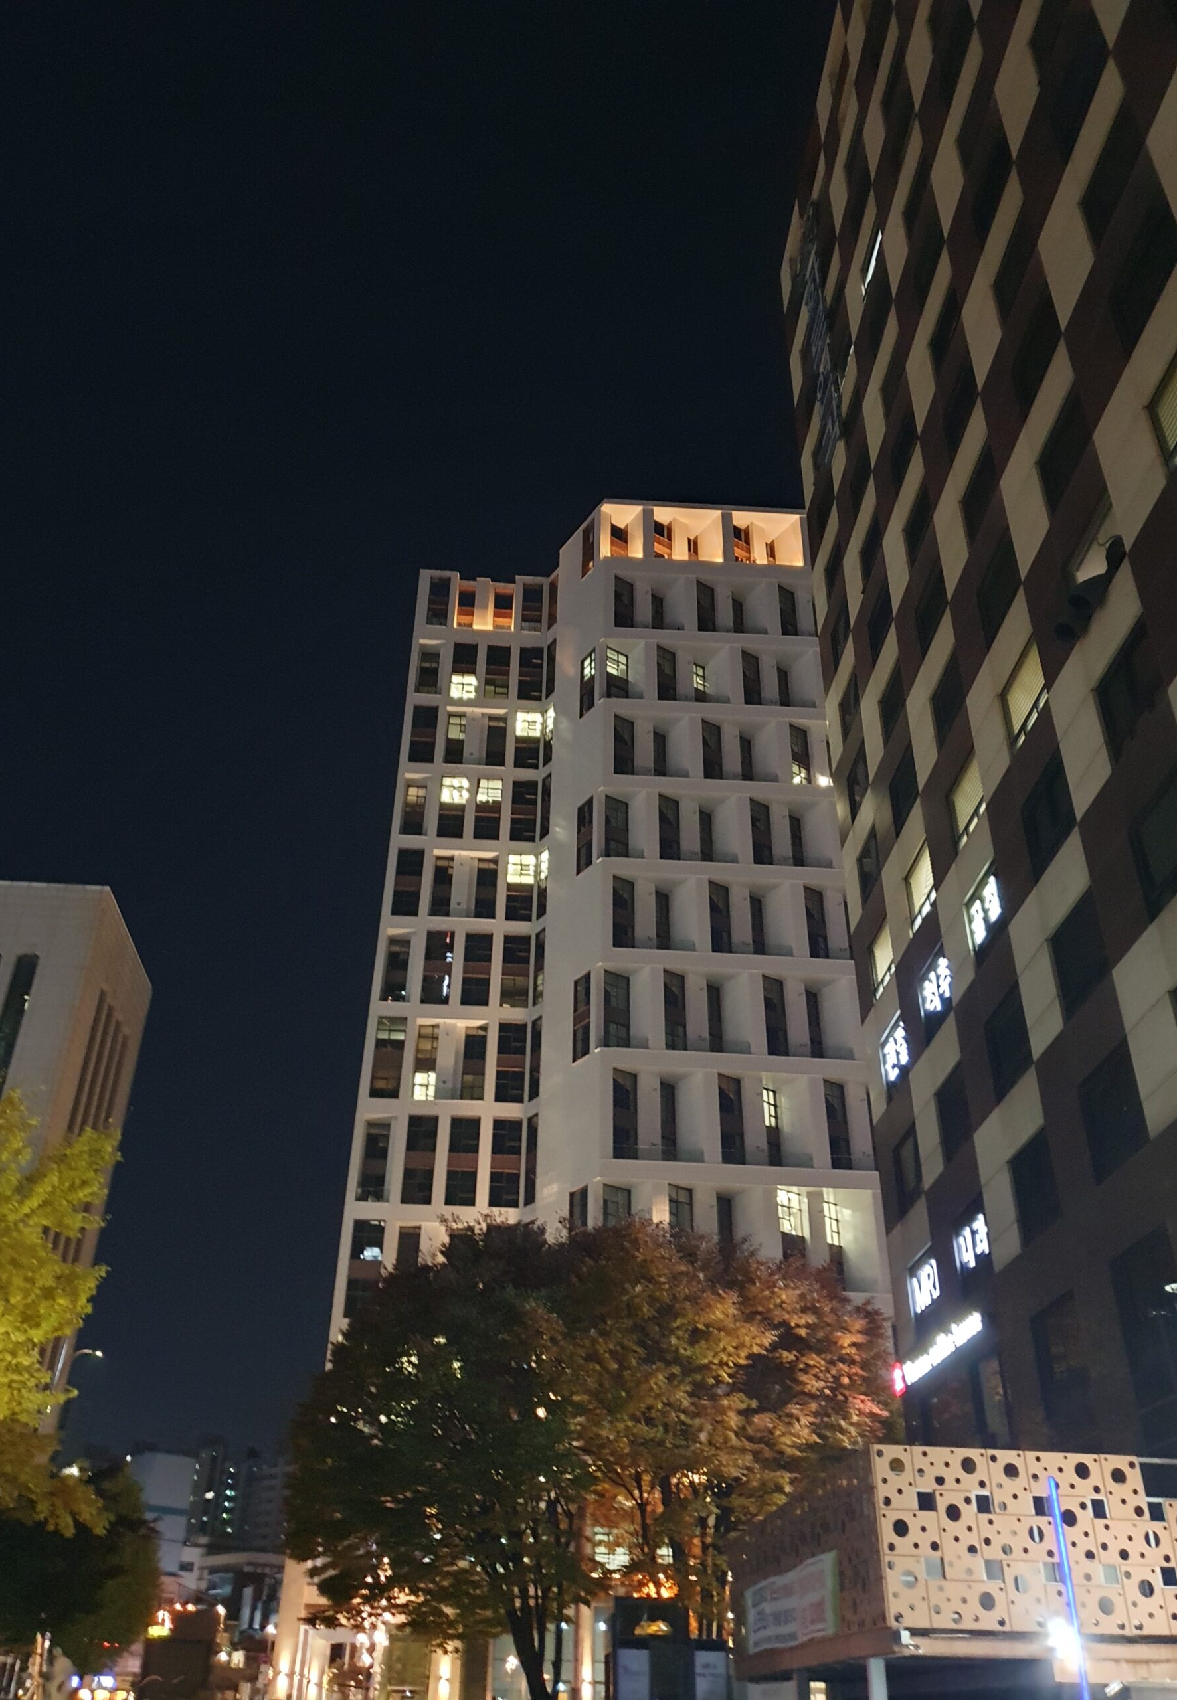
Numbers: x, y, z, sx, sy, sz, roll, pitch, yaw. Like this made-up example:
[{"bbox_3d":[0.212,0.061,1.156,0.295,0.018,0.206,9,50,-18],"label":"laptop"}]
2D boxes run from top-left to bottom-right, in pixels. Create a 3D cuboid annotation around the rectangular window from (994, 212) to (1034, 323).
[{"bbox_3d":[11.297,-15.395,33.722,0.200,1.861,2.334,3,-33,-2],"label":"rectangular window"}]

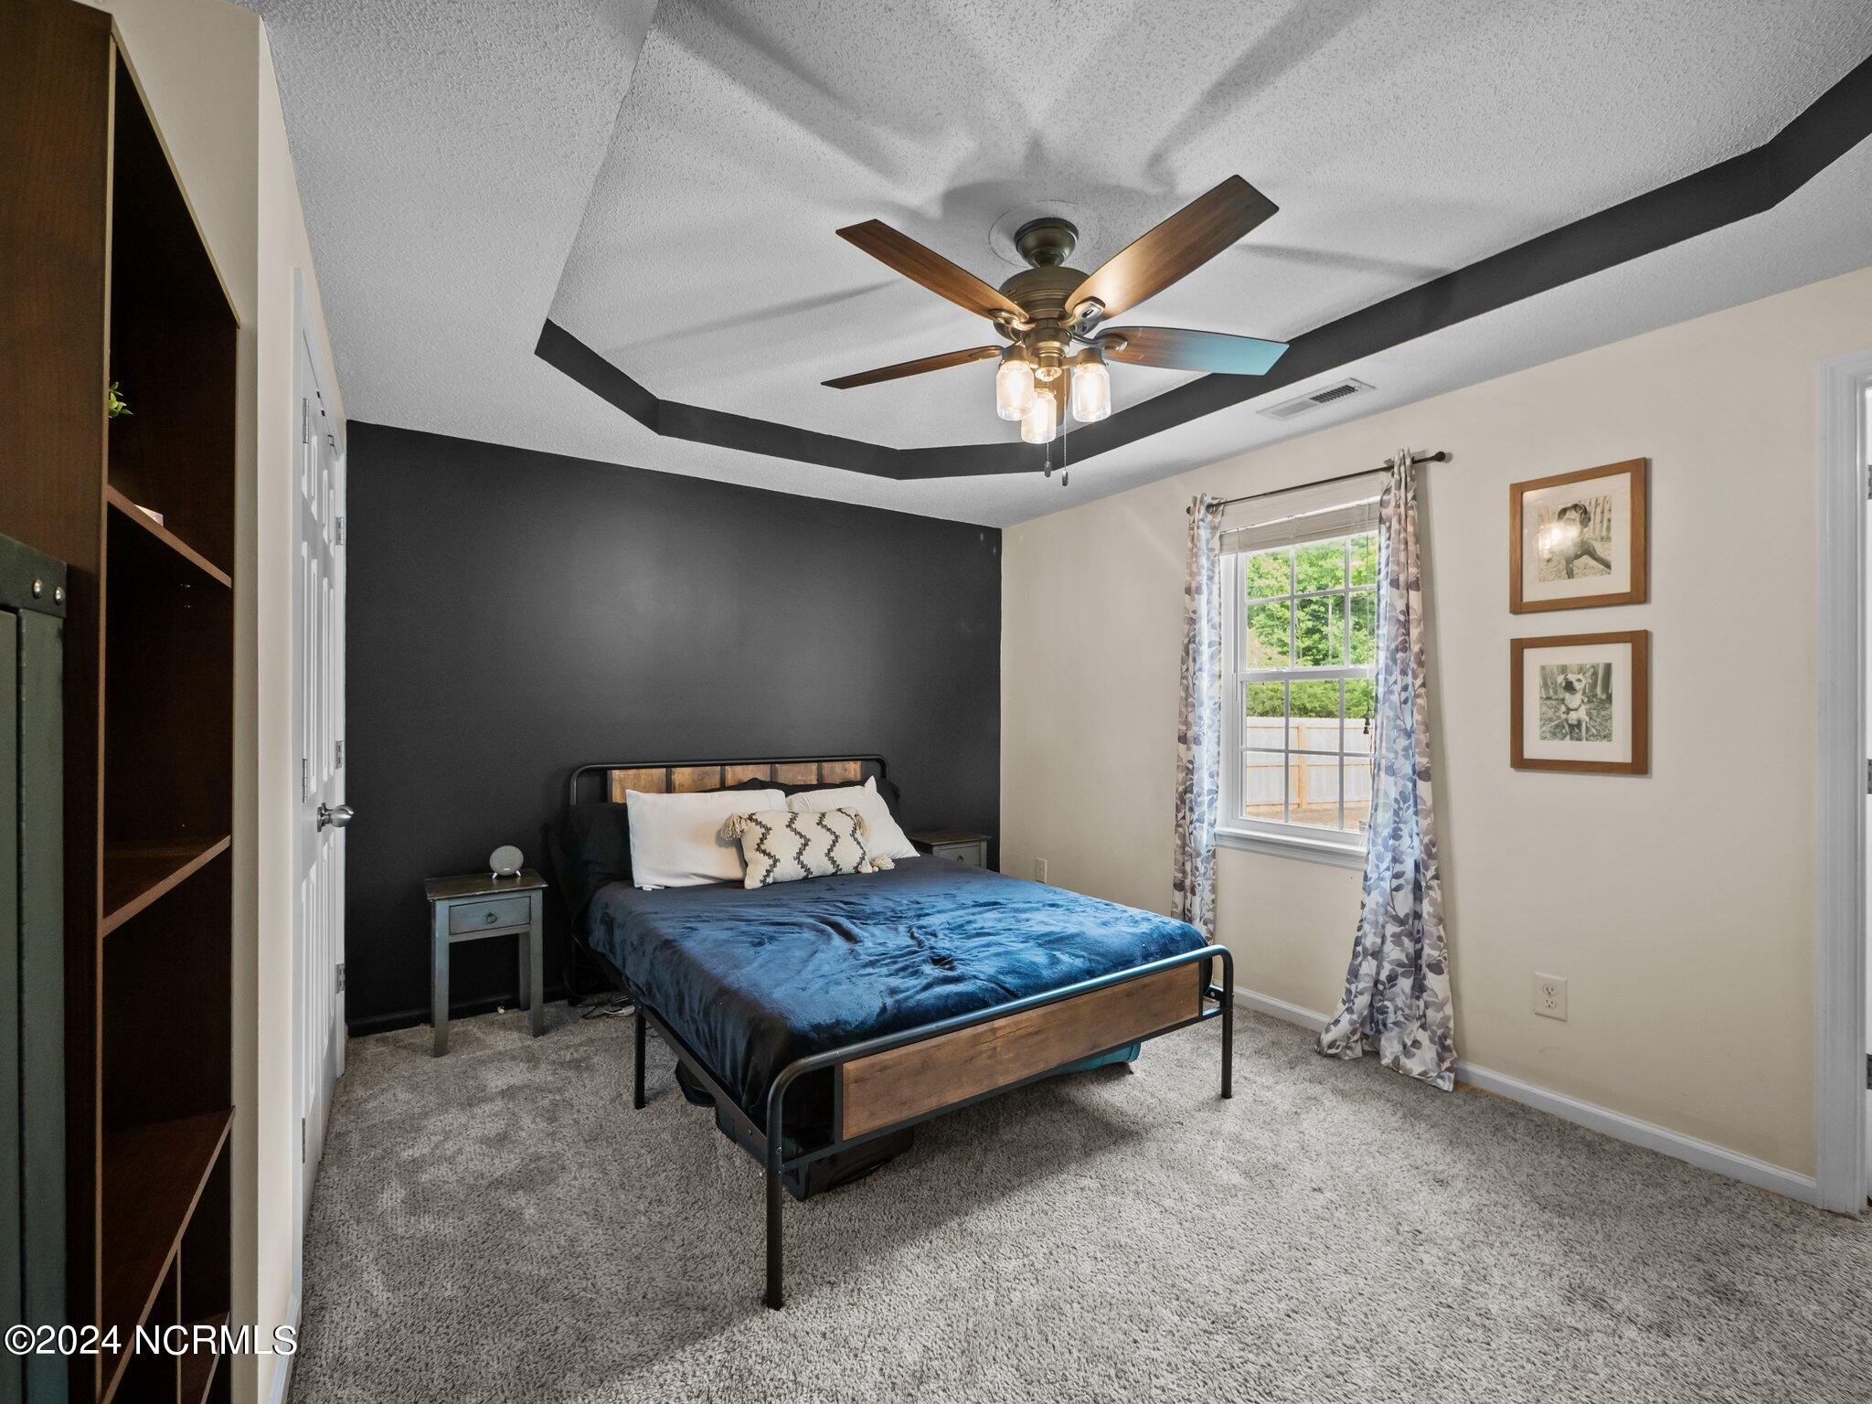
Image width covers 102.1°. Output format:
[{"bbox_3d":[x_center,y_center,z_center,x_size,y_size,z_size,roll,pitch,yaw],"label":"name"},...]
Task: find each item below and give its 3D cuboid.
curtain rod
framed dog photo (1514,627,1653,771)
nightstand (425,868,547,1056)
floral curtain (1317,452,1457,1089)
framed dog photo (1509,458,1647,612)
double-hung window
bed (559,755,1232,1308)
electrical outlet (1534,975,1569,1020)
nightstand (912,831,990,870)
[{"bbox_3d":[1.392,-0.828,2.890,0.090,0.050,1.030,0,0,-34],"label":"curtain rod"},{"bbox_3d":[1.906,0.004,2.258,0.020,0.405,0.330,0,0,-34],"label":"framed dog photo"},{"bbox_3d":[-1.705,0.974,2.877,0.367,0.570,0.355,0,0,-34],"label":"nightstand"},{"bbox_3d":[1.546,0.197,2.603,0.160,2.110,0.430,0,0,-34],"label":"floral curtain"},{"bbox_3d":[1.905,-0.484,2.262,0.020,0.407,0.330,0,0,-34],"label":"framed dog photo"},{"bbox_3d":[1.460,-0.055,3.003,0.110,1.360,0.770,0,0,-34],"label":"double-hung window"},{"bbox_3d":[-0.307,0.760,2.826,1.570,0.980,2.070,0,0,-35],"label":"bed"},{"bbox_3d":[1.876,0.902,2.311,0.010,0.134,0.085,0,0,-34],"label":"electrical outlet"},{"bbox_3d":[0.043,0.979,3.956,0.365,0.565,0.350,0,0,-34],"label":"nightstand"}]

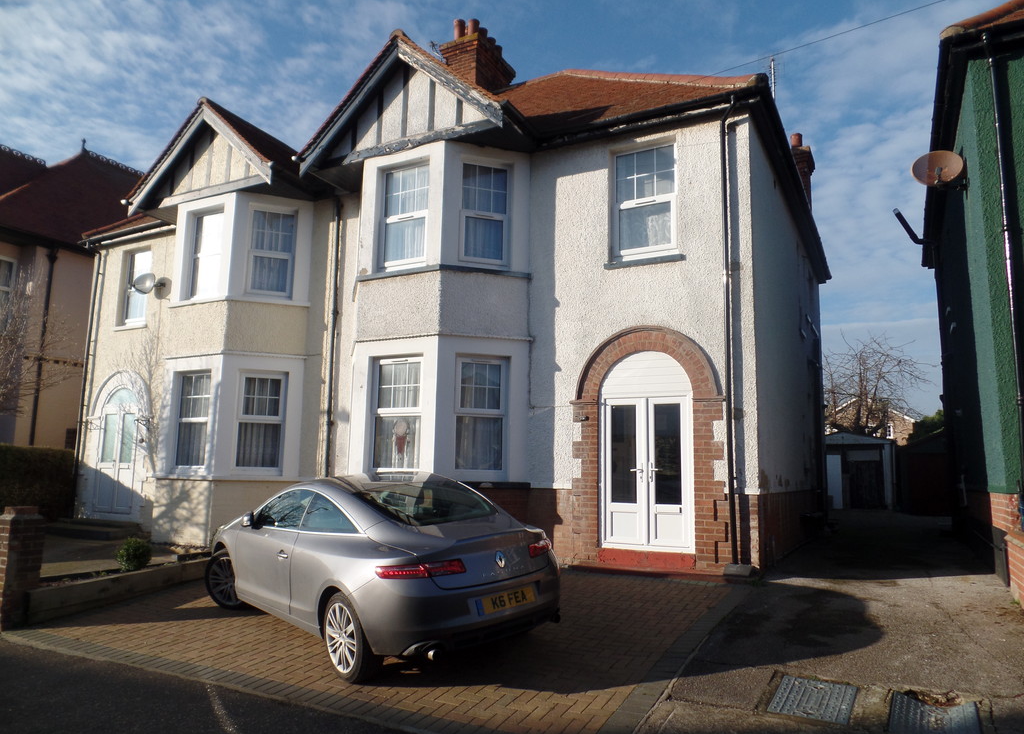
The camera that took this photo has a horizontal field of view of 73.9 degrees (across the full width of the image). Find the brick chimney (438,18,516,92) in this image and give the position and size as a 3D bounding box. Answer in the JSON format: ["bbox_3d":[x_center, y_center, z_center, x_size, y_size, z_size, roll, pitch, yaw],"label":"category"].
[{"bbox_3d":[-0.819,-6.995,16.276,1.076,2.081,1.675,-3,-10,29],"label":"brick chimney"}]

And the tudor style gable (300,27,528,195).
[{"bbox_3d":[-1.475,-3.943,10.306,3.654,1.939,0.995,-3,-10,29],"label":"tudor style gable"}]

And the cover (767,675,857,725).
[{"bbox_3d":[1.949,2.139,4.391,0.455,0.040,0.610,-3,-4,29],"label":"cover"}]

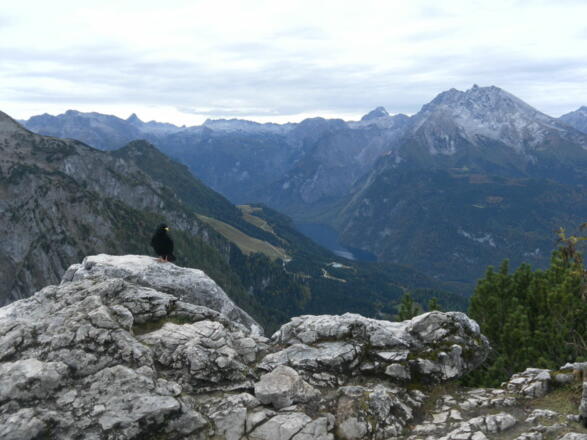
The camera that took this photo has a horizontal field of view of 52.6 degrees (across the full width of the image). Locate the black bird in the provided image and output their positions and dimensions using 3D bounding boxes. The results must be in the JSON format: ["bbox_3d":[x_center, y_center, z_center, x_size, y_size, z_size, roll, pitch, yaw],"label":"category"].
[{"bbox_3d":[-0.890,0.158,4.080,0.150,0.265,0.220,5,9,30],"label":"black bird"}]

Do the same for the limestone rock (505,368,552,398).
[{"bbox_3d":[1.604,1.119,4.050,0.290,0.150,0.230,0,8,0],"label":"limestone rock"}]

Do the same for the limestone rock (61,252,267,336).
[{"bbox_3d":[-0.909,0.524,4.120,1.320,0.520,0.750,0,8,0],"label":"limestone rock"}]

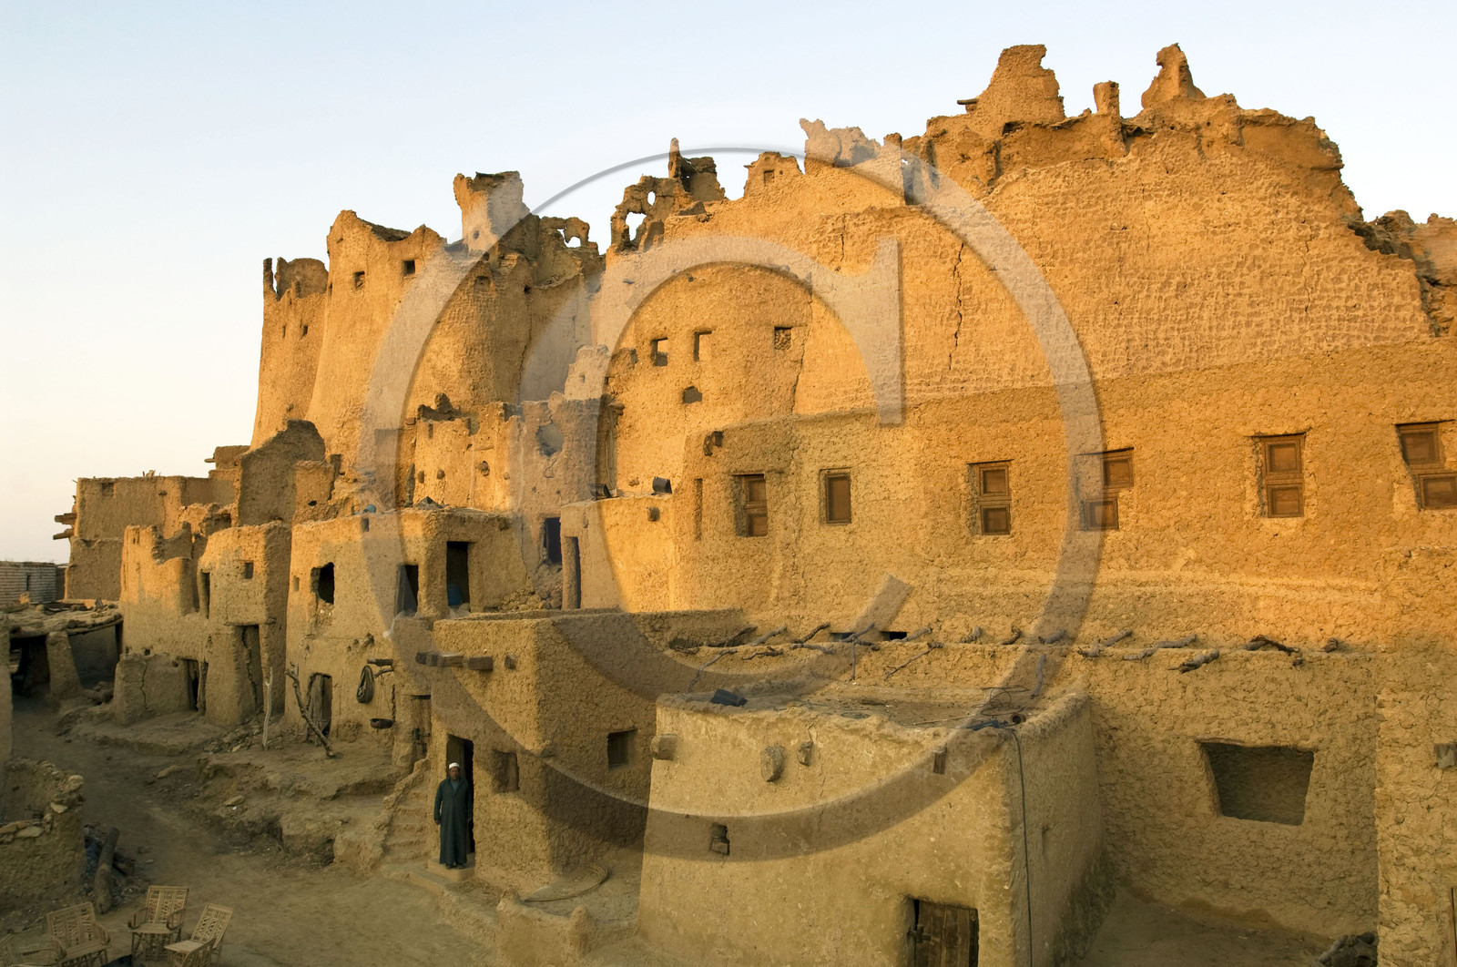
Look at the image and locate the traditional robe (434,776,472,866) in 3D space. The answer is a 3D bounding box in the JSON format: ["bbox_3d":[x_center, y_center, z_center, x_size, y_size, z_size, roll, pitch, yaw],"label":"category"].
[{"bbox_3d":[-4.503,5.517,18.500,0.600,1.450,0.350,0,-5,-9],"label":"traditional robe"}]

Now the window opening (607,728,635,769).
[{"bbox_3d":[-1.787,4.406,18.800,0.200,0.580,0.520,-5,-6,44],"label":"window opening"}]

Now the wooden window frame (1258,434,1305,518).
[{"bbox_3d":[7.959,-0.107,16.300,0.620,1.200,0.150,-4,-5,33],"label":"wooden window frame"}]

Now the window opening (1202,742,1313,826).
[{"bbox_3d":[7.249,4.115,15.500,1.330,1.050,0.300,-3,-5,30],"label":"window opening"}]

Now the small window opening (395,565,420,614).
[{"bbox_3d":[-6.314,2.102,22.300,0.300,1.030,0.580,4,-6,-41],"label":"small window opening"}]

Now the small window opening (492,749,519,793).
[{"bbox_3d":[-3.688,4.764,18.750,0.620,0.700,0.280,-4,-6,40],"label":"small window opening"}]

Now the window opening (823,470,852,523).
[{"bbox_3d":[1.883,0.245,19.500,0.480,0.930,0.180,-3,-5,22],"label":"window opening"}]

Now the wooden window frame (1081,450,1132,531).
[{"bbox_3d":[6.540,0.127,19.600,0.780,1.360,0.180,-3,-6,37],"label":"wooden window frame"}]

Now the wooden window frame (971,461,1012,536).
[{"bbox_3d":[4.261,0.239,18.300,0.600,1.180,0.200,-3,-5,30],"label":"wooden window frame"}]

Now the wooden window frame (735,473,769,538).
[{"bbox_3d":[0.425,0.404,20.600,0.620,1.140,0.200,-3,-5,28],"label":"wooden window frame"}]

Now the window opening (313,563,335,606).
[{"bbox_3d":[-9.283,2.314,26.000,0.720,0.980,0.220,-5,-6,43],"label":"window opening"}]

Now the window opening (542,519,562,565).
[{"bbox_3d":[-4.130,1.389,26.500,0.520,1.080,0.300,-1,-5,14],"label":"window opening"}]

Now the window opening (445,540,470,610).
[{"bbox_3d":[-5.494,1.862,23.000,0.520,1.330,0.220,3,-6,-38],"label":"window opening"}]

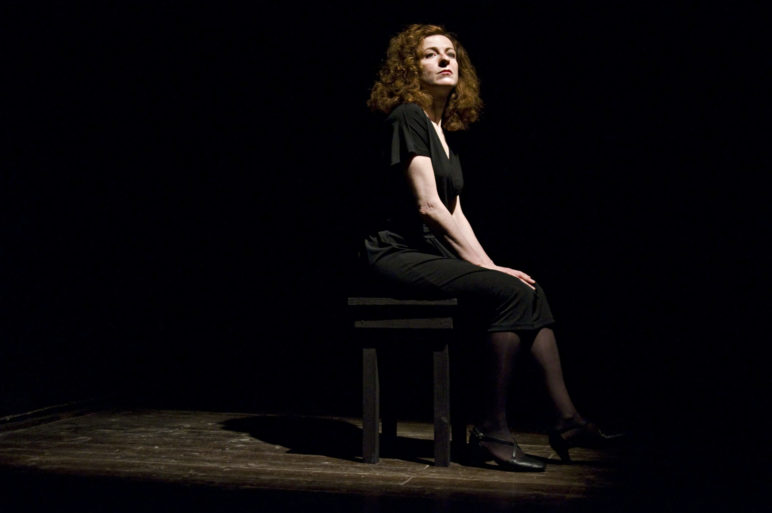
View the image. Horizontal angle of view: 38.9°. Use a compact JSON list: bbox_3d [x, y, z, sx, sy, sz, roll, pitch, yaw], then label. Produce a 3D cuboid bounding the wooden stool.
[{"bbox_3d":[0.093,0.381,3.465,0.347,0.508,0.347,0,-1,14],"label":"wooden stool"}]

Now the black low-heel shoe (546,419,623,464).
[{"bbox_3d":[0.612,0.556,3.335,0.240,0.110,0.085,-16,-4,11],"label":"black low-heel shoe"}]

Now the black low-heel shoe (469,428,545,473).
[{"bbox_3d":[0.360,0.573,3.265,0.245,0.125,0.085,0,-1,21],"label":"black low-heel shoe"}]

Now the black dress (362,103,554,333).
[{"bbox_3d":[0.226,-0.122,3.400,0.600,0.715,0.430,0,-1,20],"label":"black dress"}]

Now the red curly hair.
[{"bbox_3d":[0.122,-0.567,3.440,0.310,0.335,0.360,-1,-1,45],"label":"red curly hair"}]

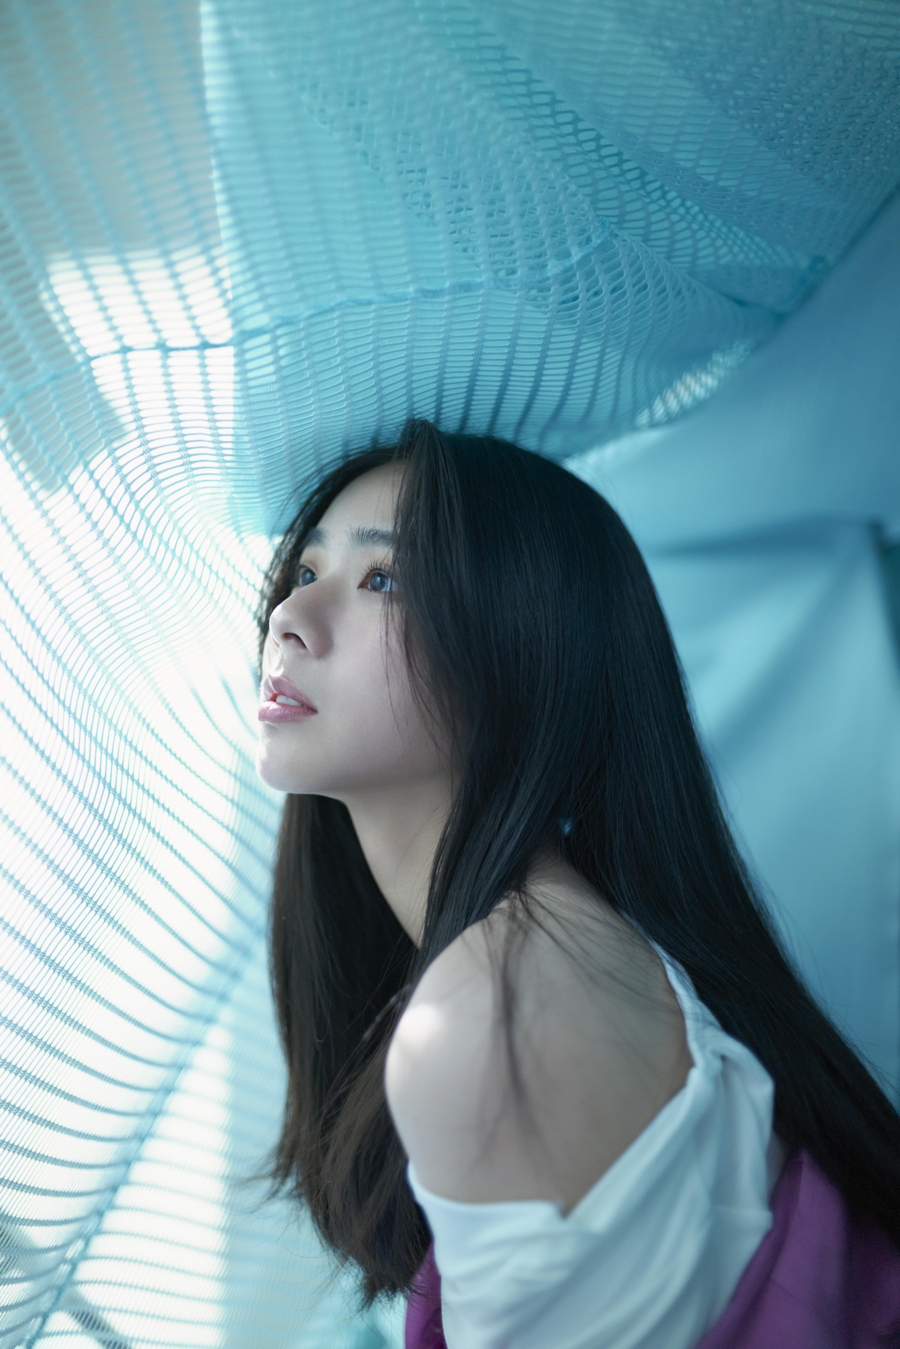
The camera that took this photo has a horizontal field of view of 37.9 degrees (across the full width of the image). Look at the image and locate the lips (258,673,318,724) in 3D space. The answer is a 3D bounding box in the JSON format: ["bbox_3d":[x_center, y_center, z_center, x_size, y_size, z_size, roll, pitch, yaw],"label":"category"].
[{"bbox_3d":[-0.087,0.014,0.672,0.017,0.024,0.048,24,-13,-40],"label":"lips"}]

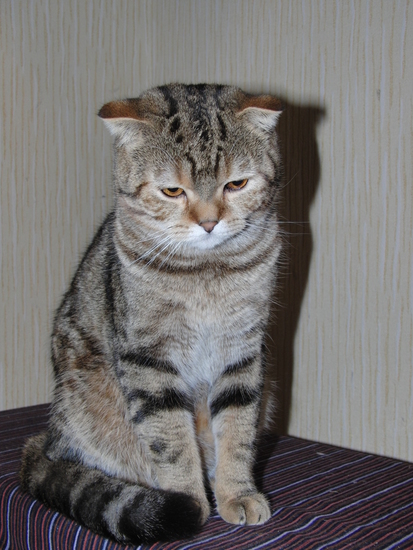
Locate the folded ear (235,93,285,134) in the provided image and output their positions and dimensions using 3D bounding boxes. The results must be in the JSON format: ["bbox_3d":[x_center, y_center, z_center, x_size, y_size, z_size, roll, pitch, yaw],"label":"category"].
[{"bbox_3d":[0.045,-0.135,0.670,0.036,0.028,0.026,-8,12,-13],"label":"folded ear"}]

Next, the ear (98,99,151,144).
[{"bbox_3d":[-0.069,-0.129,0.670,0.039,0.032,0.026,-3,12,15],"label":"ear"}]

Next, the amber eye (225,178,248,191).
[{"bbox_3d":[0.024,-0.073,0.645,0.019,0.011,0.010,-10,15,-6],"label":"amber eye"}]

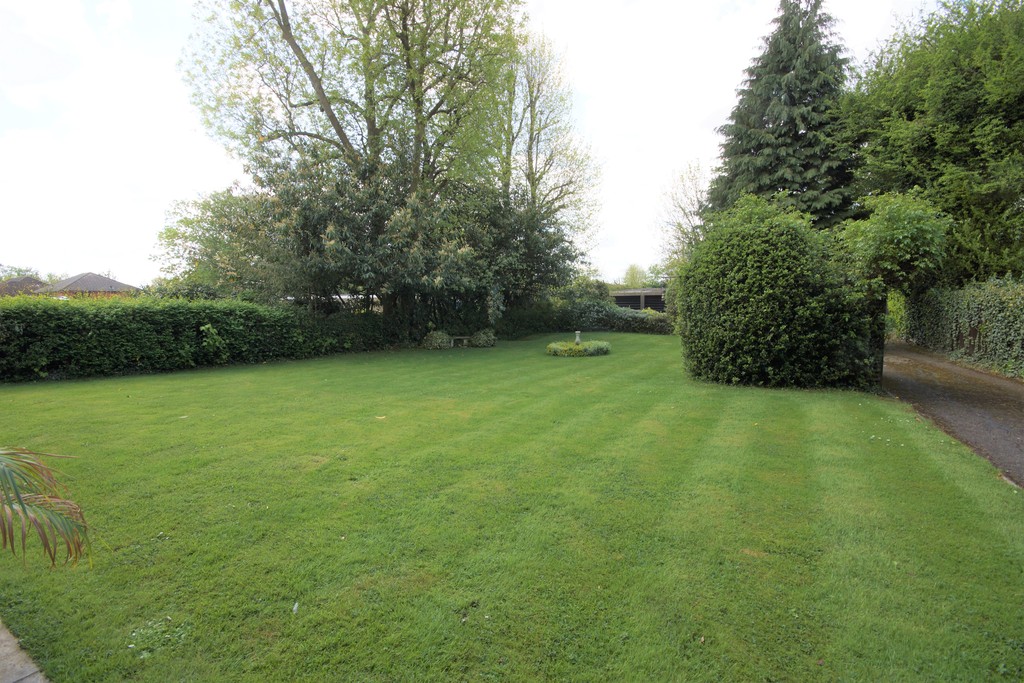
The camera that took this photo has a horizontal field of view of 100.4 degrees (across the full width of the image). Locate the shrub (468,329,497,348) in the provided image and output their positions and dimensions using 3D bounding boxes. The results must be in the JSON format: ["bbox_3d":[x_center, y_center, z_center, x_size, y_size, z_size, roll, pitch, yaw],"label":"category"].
[{"bbox_3d":[-1.360,-0.176,19.728,1.250,0.860,1.100,-1,4,-20],"label":"shrub"}]

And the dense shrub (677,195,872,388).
[{"bbox_3d":[5.920,-1.090,10.101,3.450,3.900,2.600,2,4,25],"label":"dense shrub"}]

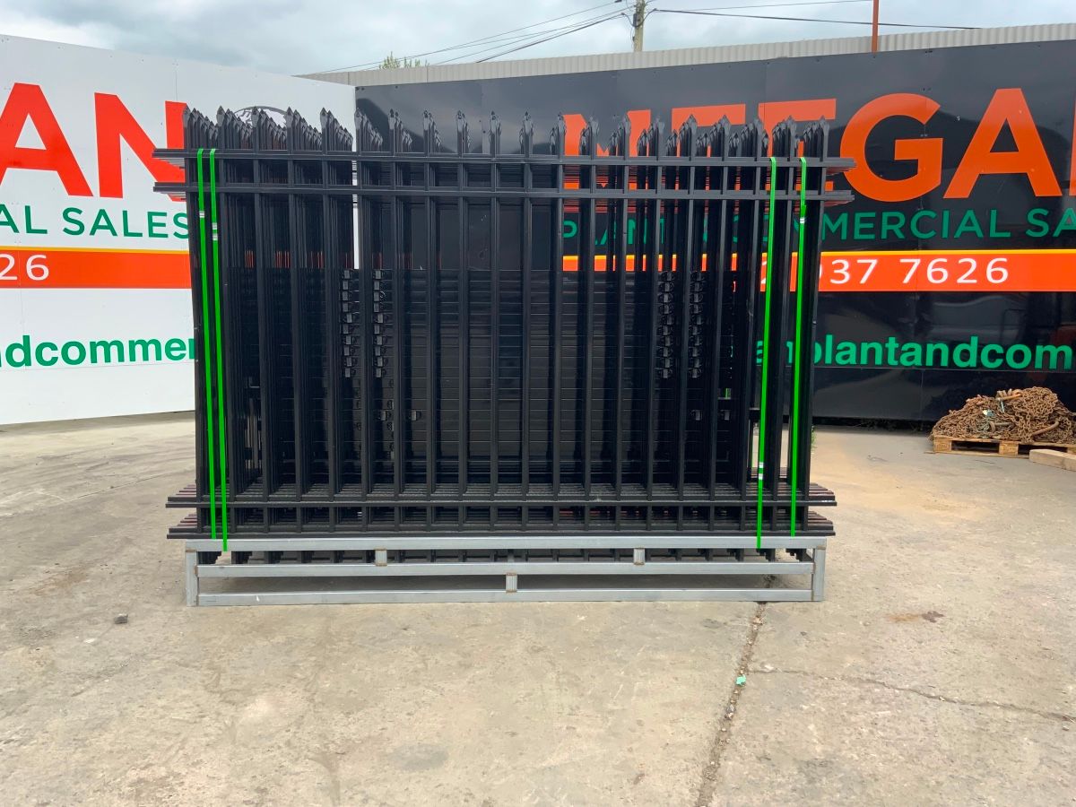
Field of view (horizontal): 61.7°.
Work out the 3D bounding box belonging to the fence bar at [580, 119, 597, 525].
[{"bbox_3d":[0.234,-0.259,4.099,0.027,2.054,0.027,0,7,-2],"label":"fence bar"}]

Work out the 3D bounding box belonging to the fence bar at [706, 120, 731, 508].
[{"bbox_3d":[0.820,-0.258,4.125,0.027,2.054,0.027,0,7,-2],"label":"fence bar"}]

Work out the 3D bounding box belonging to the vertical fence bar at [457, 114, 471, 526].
[{"bbox_3d":[-0.353,-0.261,4.074,0.027,2.054,0.027,0,7,-2],"label":"vertical fence bar"}]

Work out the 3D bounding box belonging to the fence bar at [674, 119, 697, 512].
[{"bbox_3d":[0.674,-0.258,4.118,0.027,2.054,0.027,0,7,-2],"label":"fence bar"}]

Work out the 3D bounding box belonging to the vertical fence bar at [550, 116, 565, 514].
[{"bbox_3d":[0.087,-0.260,4.093,0.027,2.054,0.027,0,7,-2],"label":"vertical fence bar"}]

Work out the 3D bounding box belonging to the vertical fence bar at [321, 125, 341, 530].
[{"bbox_3d":[-0.939,-0.263,4.048,0.027,2.054,0.027,0,7,-2],"label":"vertical fence bar"}]

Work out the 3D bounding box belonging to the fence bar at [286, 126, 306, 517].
[{"bbox_3d":[-1.086,-0.263,4.042,0.027,2.054,0.027,0,7,-2],"label":"fence bar"}]

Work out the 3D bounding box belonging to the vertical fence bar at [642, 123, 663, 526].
[{"bbox_3d":[0.527,-0.258,4.112,0.027,2.054,0.027,0,7,-2],"label":"vertical fence bar"}]

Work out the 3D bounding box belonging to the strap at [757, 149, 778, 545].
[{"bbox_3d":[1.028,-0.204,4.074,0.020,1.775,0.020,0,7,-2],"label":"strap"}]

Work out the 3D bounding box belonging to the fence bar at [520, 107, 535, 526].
[{"bbox_3d":[-0.059,-0.260,4.086,0.027,2.054,0.027,0,7,-2],"label":"fence bar"}]

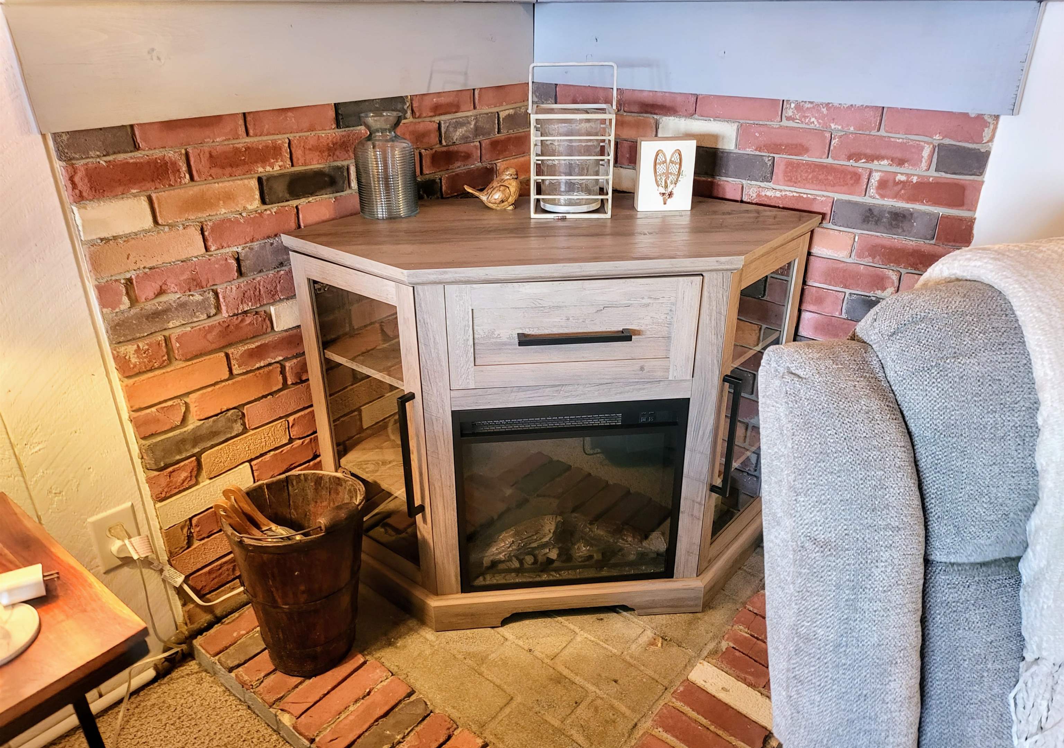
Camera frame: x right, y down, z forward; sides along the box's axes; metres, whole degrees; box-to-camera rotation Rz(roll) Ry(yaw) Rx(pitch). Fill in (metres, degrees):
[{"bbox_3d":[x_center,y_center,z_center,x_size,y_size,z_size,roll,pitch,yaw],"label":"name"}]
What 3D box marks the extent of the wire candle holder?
[{"bbox_3d":[0.084,-0.490,1.537,0.177,0.291,0.172,1,26,3],"label":"wire candle holder"}]

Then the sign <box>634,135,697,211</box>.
[{"bbox_3d":[0.280,-0.420,1.557,0.113,0.144,0.041,-2,26,-2],"label":"sign"}]

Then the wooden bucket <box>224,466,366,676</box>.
[{"bbox_3d":[-0.450,0.409,1.473,0.260,0.345,0.260,-3,26,-5],"label":"wooden bucket"}]

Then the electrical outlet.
[{"bbox_3d":[-0.746,0.296,1.329,0.010,0.117,0.072,19,32,35],"label":"electrical outlet"}]

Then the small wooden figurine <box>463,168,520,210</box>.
[{"bbox_3d":[-0.085,-0.402,1.595,0.122,0.085,0.056,2,26,4],"label":"small wooden figurine"}]

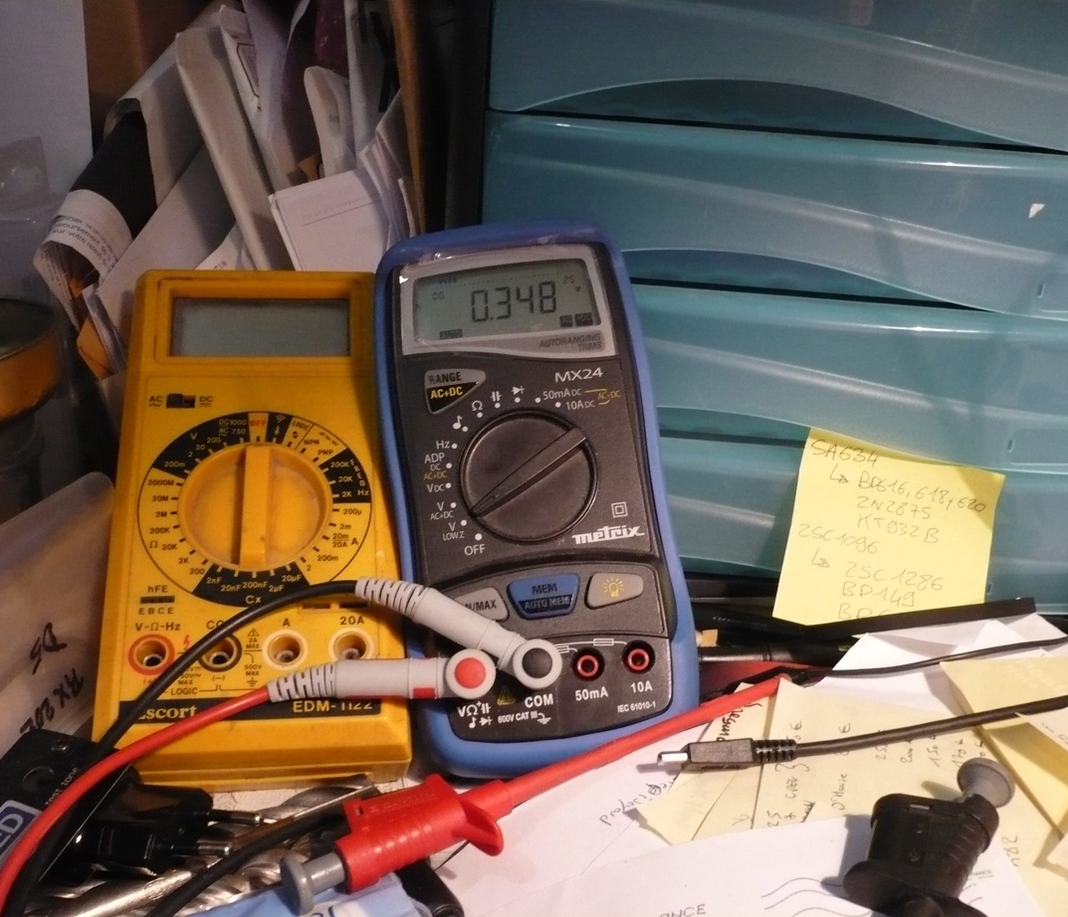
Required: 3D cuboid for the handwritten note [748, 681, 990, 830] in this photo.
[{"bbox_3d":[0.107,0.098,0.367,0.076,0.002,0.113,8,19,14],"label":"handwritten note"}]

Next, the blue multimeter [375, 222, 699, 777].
[{"bbox_3d":[-0.001,0.011,0.395,0.087,0.173,0.040,-7,-14,-3],"label":"blue multimeter"}]

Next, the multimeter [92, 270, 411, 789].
[{"bbox_3d":[-0.090,0.015,0.405,0.090,0.037,0.183,0,56,-10],"label":"multimeter"}]

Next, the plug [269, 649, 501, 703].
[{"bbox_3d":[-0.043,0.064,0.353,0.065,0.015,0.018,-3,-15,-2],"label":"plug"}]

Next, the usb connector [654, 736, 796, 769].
[{"bbox_3d":[0.059,0.089,0.373,0.043,0.007,0.011,-1,19,-12],"label":"usb connector"}]

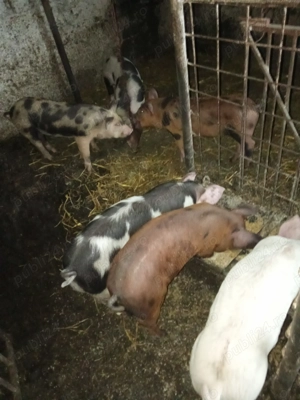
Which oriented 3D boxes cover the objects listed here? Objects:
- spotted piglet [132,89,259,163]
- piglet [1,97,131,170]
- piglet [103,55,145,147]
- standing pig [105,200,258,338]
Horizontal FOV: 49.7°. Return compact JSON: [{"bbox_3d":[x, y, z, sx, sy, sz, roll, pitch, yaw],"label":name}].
[{"bbox_3d":[0.279,-0.458,2.153,0.831,0.476,0.238,4,44,17],"label":"spotted piglet"},{"bbox_3d":[-0.574,-0.463,2.362,0.922,0.469,0.245,10,46,23],"label":"piglet"},{"bbox_3d":[-0.223,-0.829,2.701,0.258,0.456,0.930,-16,41,-4],"label":"piglet"},{"bbox_3d":[0.188,0.256,1.390,0.788,0.456,0.252,-31,45,-21],"label":"standing pig"}]

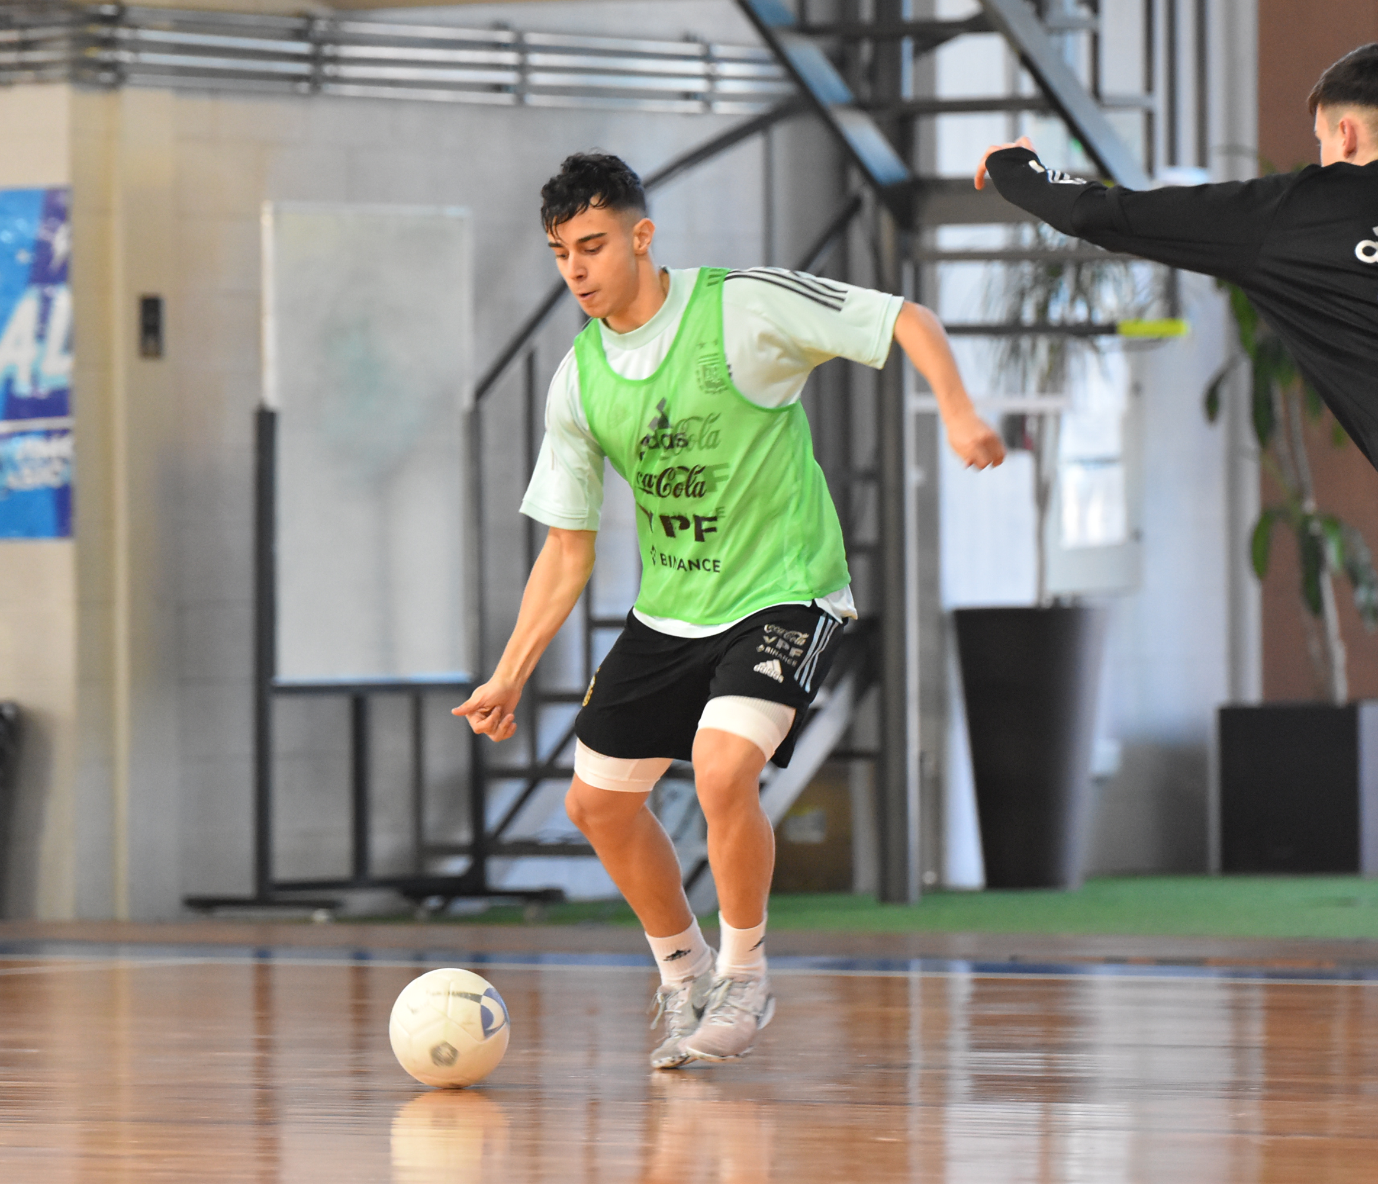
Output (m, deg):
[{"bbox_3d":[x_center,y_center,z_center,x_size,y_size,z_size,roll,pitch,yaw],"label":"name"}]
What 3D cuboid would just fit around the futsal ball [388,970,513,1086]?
[{"bbox_3d":[-0.399,0.728,19.050,0.201,0.201,0.201,0,0,0],"label":"futsal ball"}]

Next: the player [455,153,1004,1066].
[{"bbox_3d":[0.070,0.032,19.700,0.880,1.580,0.600,0,0,35],"label":"player"}]

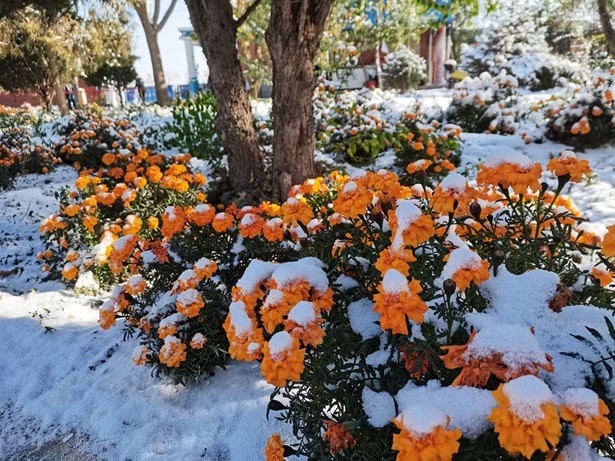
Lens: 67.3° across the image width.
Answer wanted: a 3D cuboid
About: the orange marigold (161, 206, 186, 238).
[{"bbox_3d":[-0.299,-0.018,1.030,0.056,0.063,0.052,-7,18,-16],"label":"orange marigold"}]

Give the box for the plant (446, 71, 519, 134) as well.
[{"bbox_3d":[1.705,-1.247,4.500,0.680,0.550,0.600,5,18,20],"label":"plant"}]

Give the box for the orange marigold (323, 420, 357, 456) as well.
[{"bbox_3d":[0.040,0.261,0.580,0.041,0.040,0.038,-1,17,4],"label":"orange marigold"}]

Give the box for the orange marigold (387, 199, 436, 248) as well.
[{"bbox_3d":[0.144,-0.008,0.640,0.062,0.059,0.057,2,18,13],"label":"orange marigold"}]

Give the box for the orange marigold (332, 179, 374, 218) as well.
[{"bbox_3d":[0.075,-0.052,0.770,0.065,0.056,0.059,0,17,6],"label":"orange marigold"}]

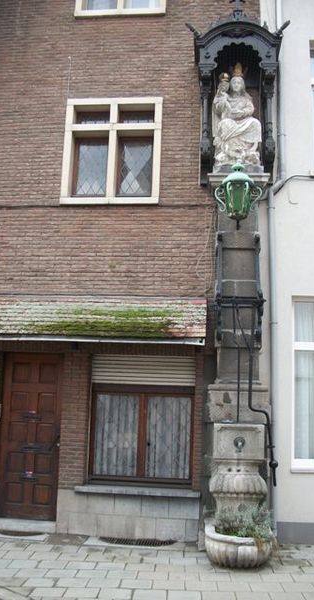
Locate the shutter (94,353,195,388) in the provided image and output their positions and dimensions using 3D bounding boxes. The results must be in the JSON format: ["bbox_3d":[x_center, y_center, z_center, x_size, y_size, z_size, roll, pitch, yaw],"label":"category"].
[{"bbox_3d":[-0.180,0.946,7.409,1.380,0.400,0.080,1,-10,6],"label":"shutter"}]

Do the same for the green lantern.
[{"bbox_3d":[0.992,-1.306,6.707,0.560,0.750,0.480,1,-10,2],"label":"green lantern"}]

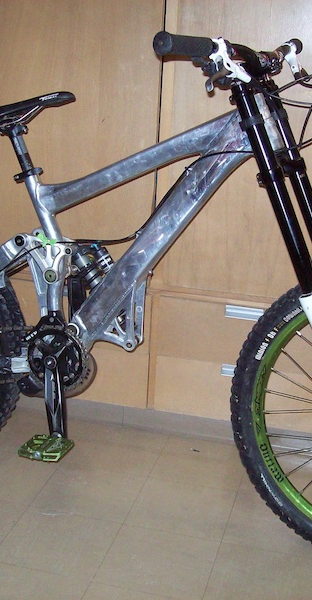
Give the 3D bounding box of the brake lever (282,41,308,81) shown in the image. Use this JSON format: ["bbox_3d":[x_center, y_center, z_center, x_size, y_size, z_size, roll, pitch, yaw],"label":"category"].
[{"bbox_3d":[0.314,-0.537,1.867,0.055,0.090,0.120,10,17,23],"label":"brake lever"}]

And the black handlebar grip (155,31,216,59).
[{"bbox_3d":[0.055,-0.423,1.381,0.036,0.036,0.132,16,21,38],"label":"black handlebar grip"}]

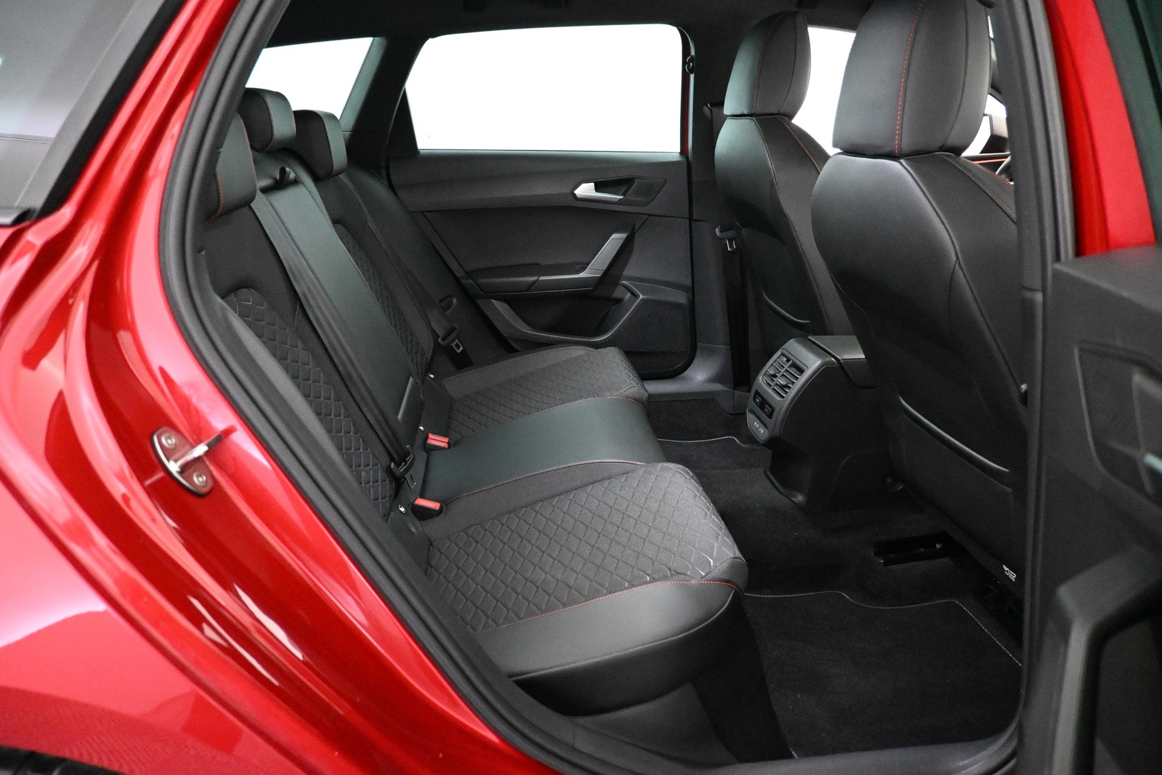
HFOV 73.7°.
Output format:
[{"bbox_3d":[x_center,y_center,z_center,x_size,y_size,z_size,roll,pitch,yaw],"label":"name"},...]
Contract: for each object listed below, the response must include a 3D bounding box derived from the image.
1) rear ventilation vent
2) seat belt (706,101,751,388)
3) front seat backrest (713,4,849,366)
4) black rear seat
[{"bbox_3d":[0.398,-0.026,1.532,0.030,0.068,0.100,31,14,-16],"label":"rear ventilation vent"},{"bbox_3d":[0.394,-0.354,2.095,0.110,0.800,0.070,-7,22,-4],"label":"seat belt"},{"bbox_3d":[0.499,-0.413,1.789,0.260,0.850,0.500,-15,21,0],"label":"front seat backrest"},{"bbox_3d":[-0.198,-0.110,1.436,0.790,0.830,1.280,-2,21,-5],"label":"black rear seat"}]

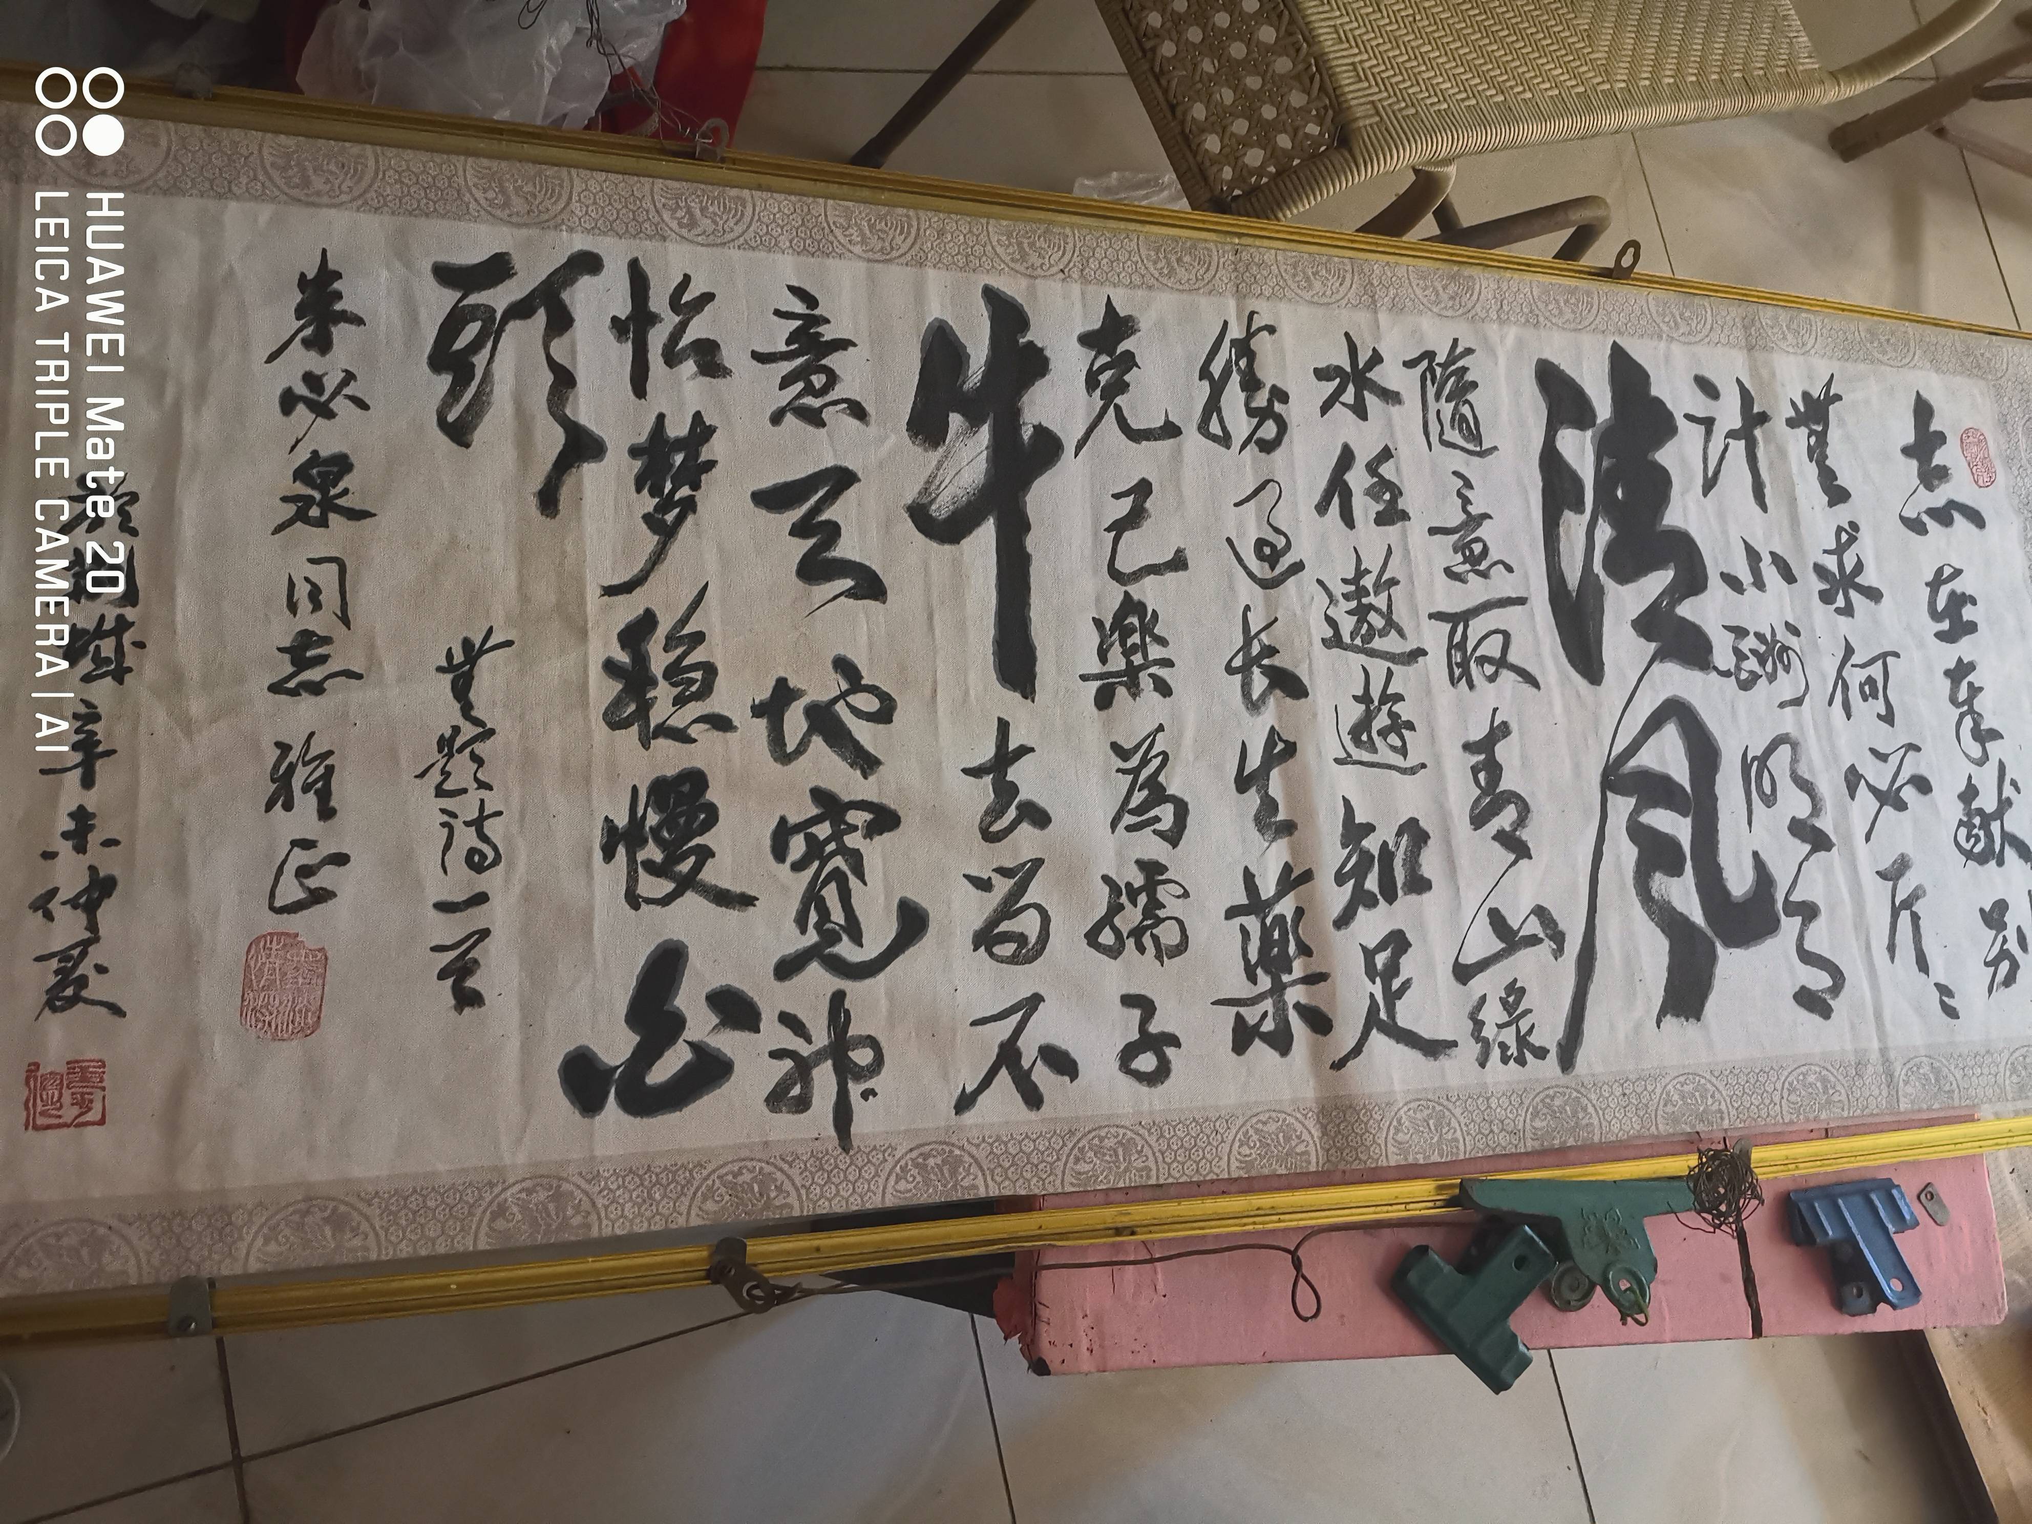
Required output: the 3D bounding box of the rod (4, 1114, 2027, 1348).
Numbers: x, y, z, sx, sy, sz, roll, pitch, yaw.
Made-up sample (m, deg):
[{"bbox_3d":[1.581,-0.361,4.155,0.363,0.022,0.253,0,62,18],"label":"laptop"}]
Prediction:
[{"bbox_3d":[0.123,0.204,0.726,1.126,0.017,0.016,0,78,-20],"label":"rod"}]

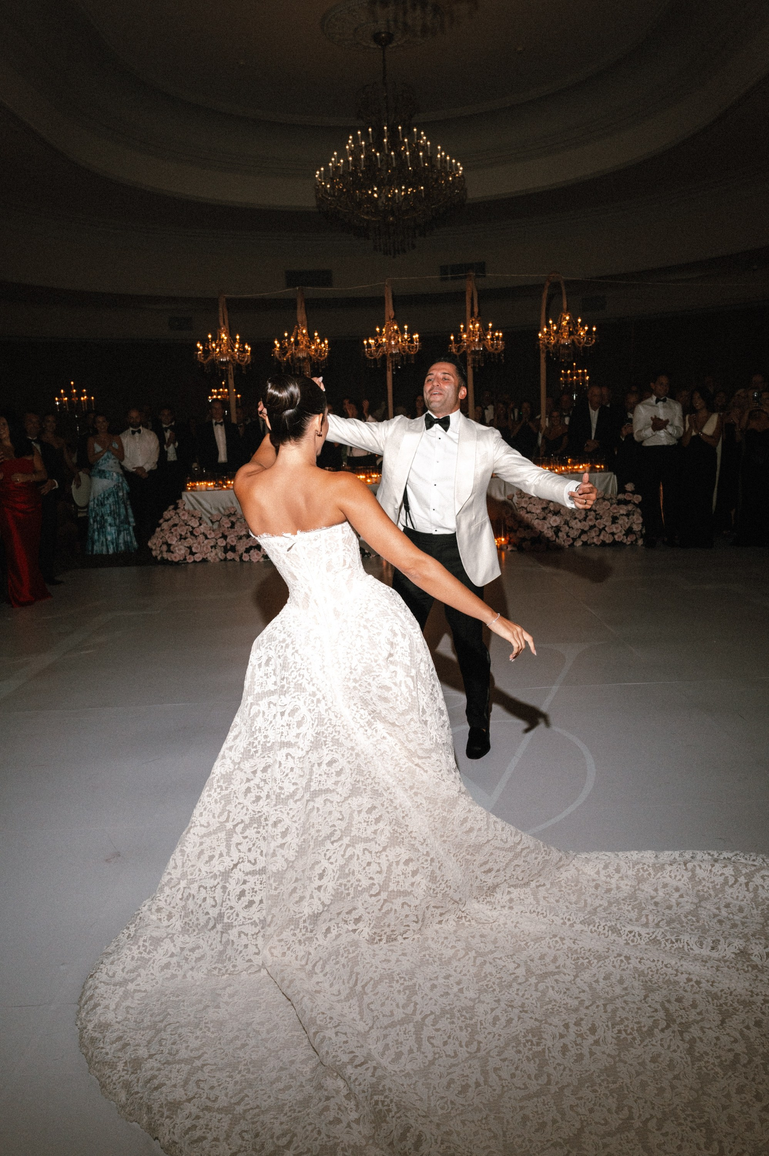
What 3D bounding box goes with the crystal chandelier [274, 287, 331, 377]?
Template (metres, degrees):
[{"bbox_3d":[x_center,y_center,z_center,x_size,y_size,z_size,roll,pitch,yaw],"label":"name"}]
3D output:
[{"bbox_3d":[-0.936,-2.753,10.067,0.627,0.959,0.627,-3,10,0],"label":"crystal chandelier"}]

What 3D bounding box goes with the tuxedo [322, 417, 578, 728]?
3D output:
[{"bbox_3d":[0.275,-0.006,3.810,1.024,1.393,0.620,0,10,14],"label":"tuxedo"}]

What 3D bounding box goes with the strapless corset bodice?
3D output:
[{"bbox_3d":[-0.210,-0.030,2.600,0.300,0.275,0.230,-7,16,19],"label":"strapless corset bodice"}]

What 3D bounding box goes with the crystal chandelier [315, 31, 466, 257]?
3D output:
[{"bbox_3d":[0.067,-4.955,10.294,1.750,2.395,1.750,-3,10,0],"label":"crystal chandelier"}]

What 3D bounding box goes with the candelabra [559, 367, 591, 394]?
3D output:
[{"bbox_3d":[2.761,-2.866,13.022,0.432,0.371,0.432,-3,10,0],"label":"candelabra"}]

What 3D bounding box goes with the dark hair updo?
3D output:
[{"bbox_3d":[-0.251,-0.475,2.560,0.165,0.205,0.215,2,21,30],"label":"dark hair updo"}]

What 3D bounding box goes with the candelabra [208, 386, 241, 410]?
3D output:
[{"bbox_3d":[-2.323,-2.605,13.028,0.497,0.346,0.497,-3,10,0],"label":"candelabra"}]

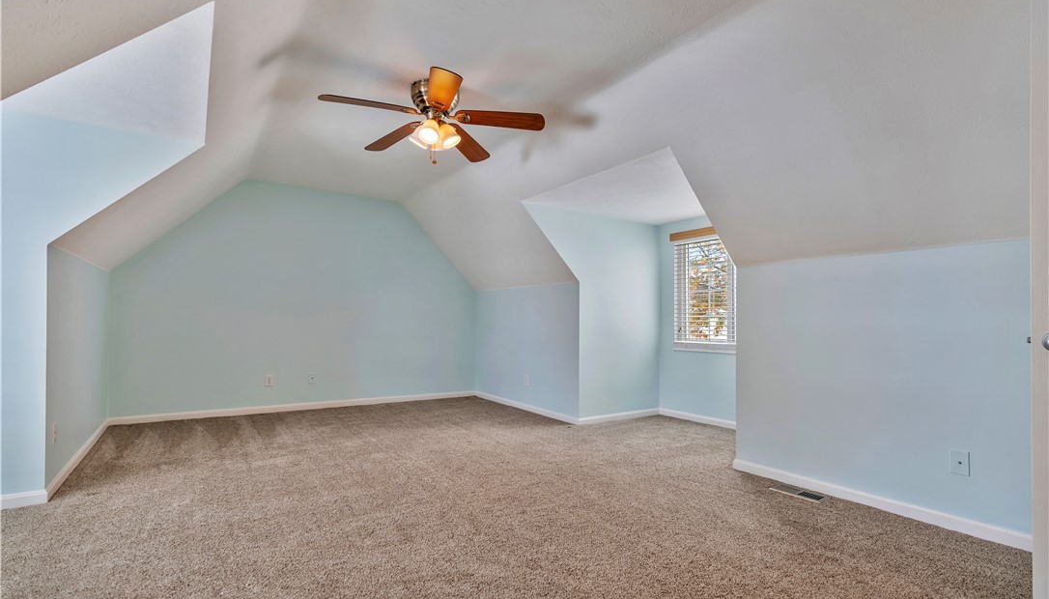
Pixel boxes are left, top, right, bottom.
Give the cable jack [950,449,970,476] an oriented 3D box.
[{"bbox_3d":[2.093,0.787,2.242,0.012,0.115,0.070,2,-3,-34],"label":"cable jack"}]

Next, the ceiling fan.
[{"bbox_3d":[-0.576,-1.047,2.806,1.230,0.470,1.280,2,-3,-34],"label":"ceiling fan"}]

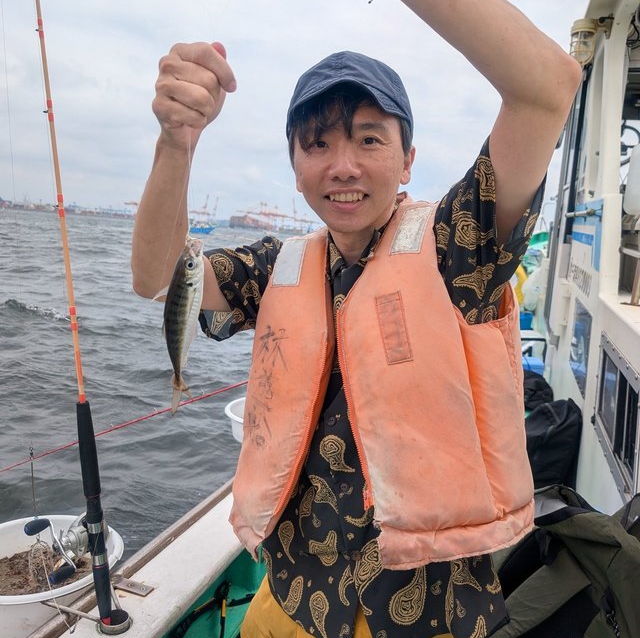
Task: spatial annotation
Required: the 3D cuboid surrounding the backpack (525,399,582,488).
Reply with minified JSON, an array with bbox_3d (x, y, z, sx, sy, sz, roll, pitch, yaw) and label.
[{"bbox_3d":[1.253,0.708,3.250,0.360,0.520,0.280,8,10,26],"label":"backpack"}]

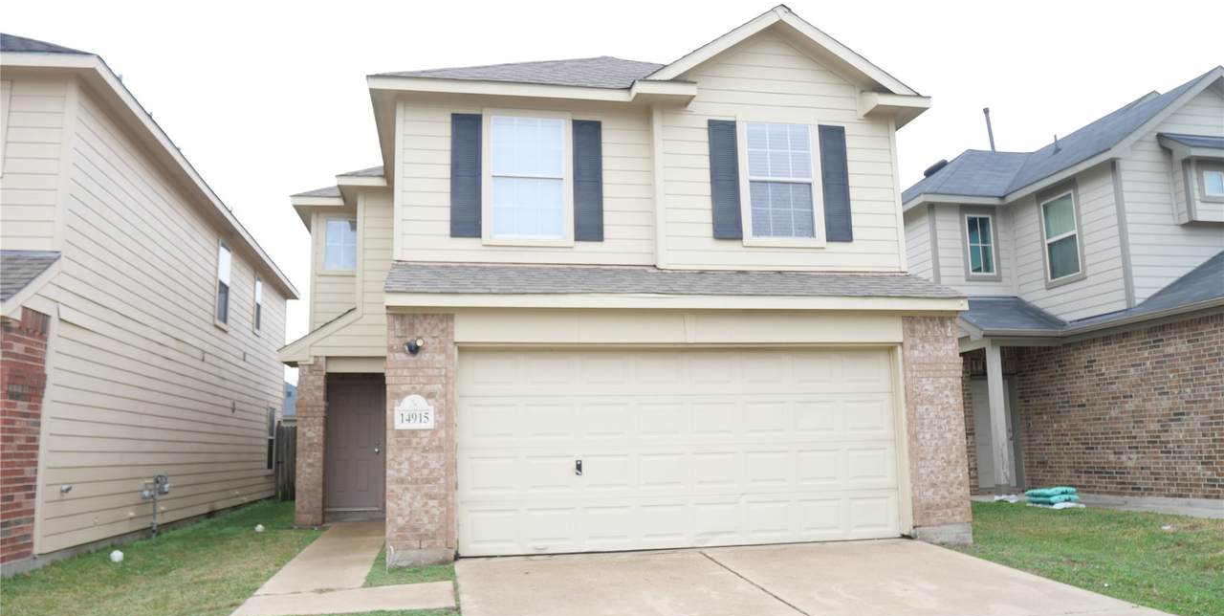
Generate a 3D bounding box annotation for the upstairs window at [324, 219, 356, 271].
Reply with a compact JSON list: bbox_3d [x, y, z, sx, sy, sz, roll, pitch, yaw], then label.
[{"bbox_3d":[-4.570,-1.074,14.332,0.600,0.920,0.100,0,-10,-10],"label":"upstairs window"}]

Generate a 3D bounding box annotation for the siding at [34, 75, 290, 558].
[{"bbox_3d":[-7.073,1.060,14.957,0.200,5.020,12.800,1,-10,-11],"label":"siding"}]

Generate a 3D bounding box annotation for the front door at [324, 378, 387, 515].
[{"bbox_3d":[-4.223,2.256,13.906,0.950,2.120,0.100,0,-10,-10],"label":"front door"}]

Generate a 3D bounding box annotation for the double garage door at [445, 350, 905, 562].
[{"bbox_3d":[0.836,1.496,9.230,4.880,2.140,0.100,0,-10,-10],"label":"double garage door"}]

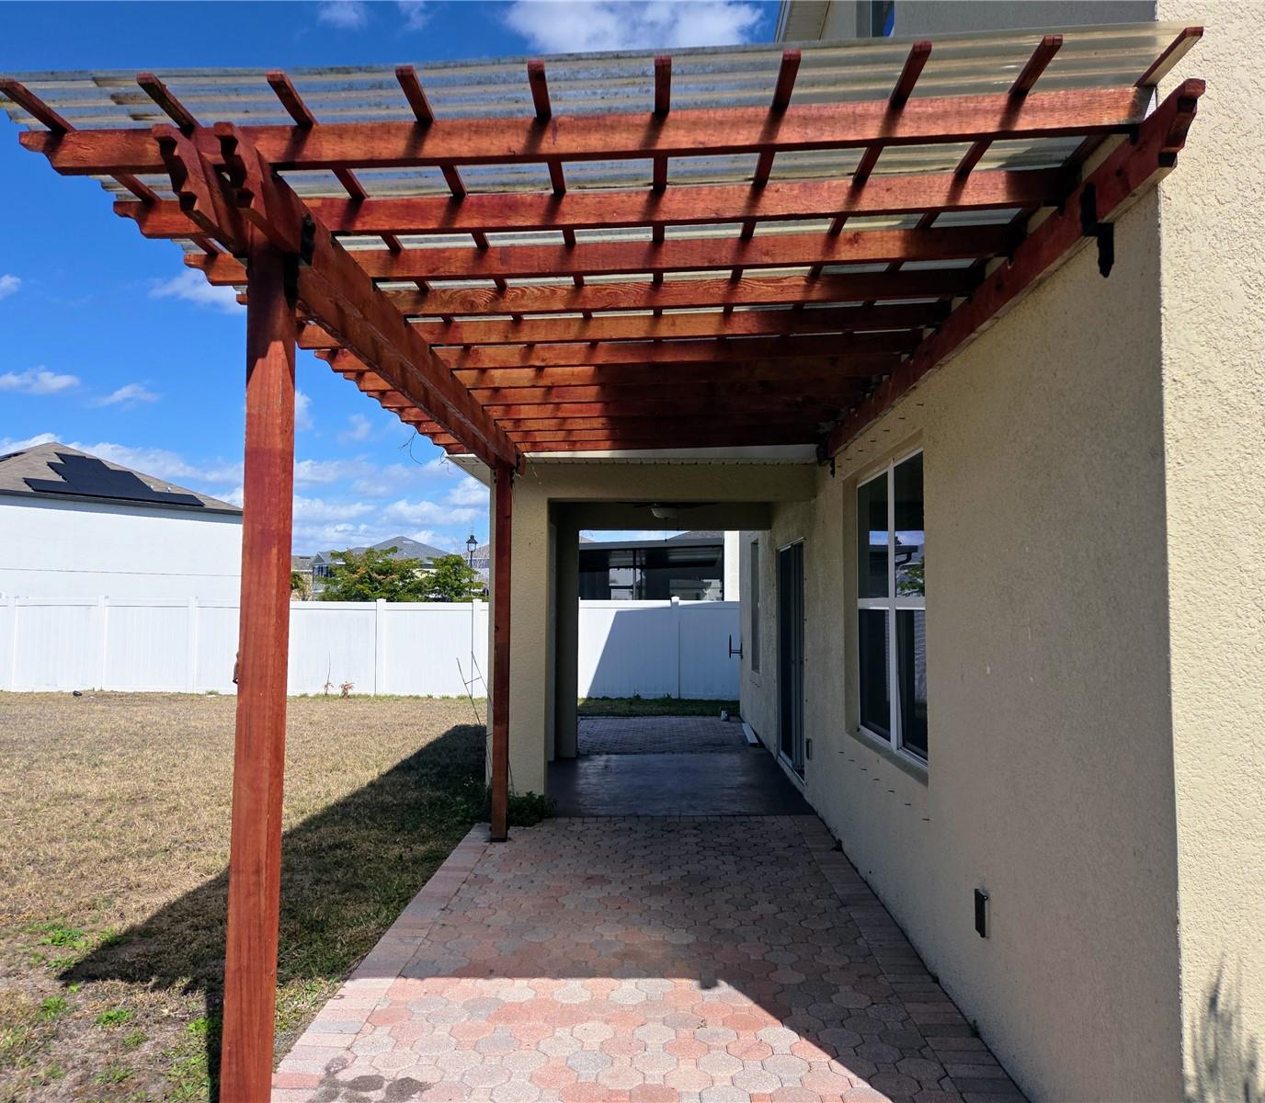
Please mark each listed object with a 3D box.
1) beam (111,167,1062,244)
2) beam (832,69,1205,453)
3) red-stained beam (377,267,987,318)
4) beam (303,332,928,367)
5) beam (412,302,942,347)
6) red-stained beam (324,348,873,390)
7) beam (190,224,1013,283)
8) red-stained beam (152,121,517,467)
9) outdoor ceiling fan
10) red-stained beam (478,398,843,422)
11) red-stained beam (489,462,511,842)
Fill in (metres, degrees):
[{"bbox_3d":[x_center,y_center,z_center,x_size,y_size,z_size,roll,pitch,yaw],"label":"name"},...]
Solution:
[{"bbox_3d":[-0.115,-0.972,2.761,2.722,0.088,0.038,-2,-3,1],"label":"beam"},{"bbox_3d":[1.279,-0.826,4.442,0.040,0.141,4.653,0,-3,1],"label":"beam"},{"bbox_3d":[-0.038,-0.930,3.570,2.610,0.088,0.038,-2,-3,1],"label":"red-stained beam"},{"bbox_3d":[-0.073,-0.885,4.381,2.722,0.088,0.038,-2,-3,1],"label":"beam"},{"bbox_3d":[-0.028,-0.909,3.975,2.610,0.088,0.038,-2,-3,1],"label":"beam"},{"bbox_3d":[-0.062,-0.863,4.787,2.722,0.088,0.038,-2,-3,1],"label":"red-stained beam"},{"bbox_3d":[-0.104,-0.950,3.166,2.722,0.088,0.038,-2,-3,1],"label":"beam"},{"bbox_3d":[-0.911,-0.748,4.482,0.187,0.141,4.678,0,-3,1],"label":"red-stained beam"},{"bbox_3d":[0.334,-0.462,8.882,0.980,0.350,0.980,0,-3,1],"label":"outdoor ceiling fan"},{"bbox_3d":[0.053,-0.823,5.595,2.533,0.088,0.038,-2,-3,1],"label":"red-stained beam"},{"bbox_3d":[-0.860,0.623,6.470,0.093,2.531,0.093,0,-3,1],"label":"red-stained beam"}]

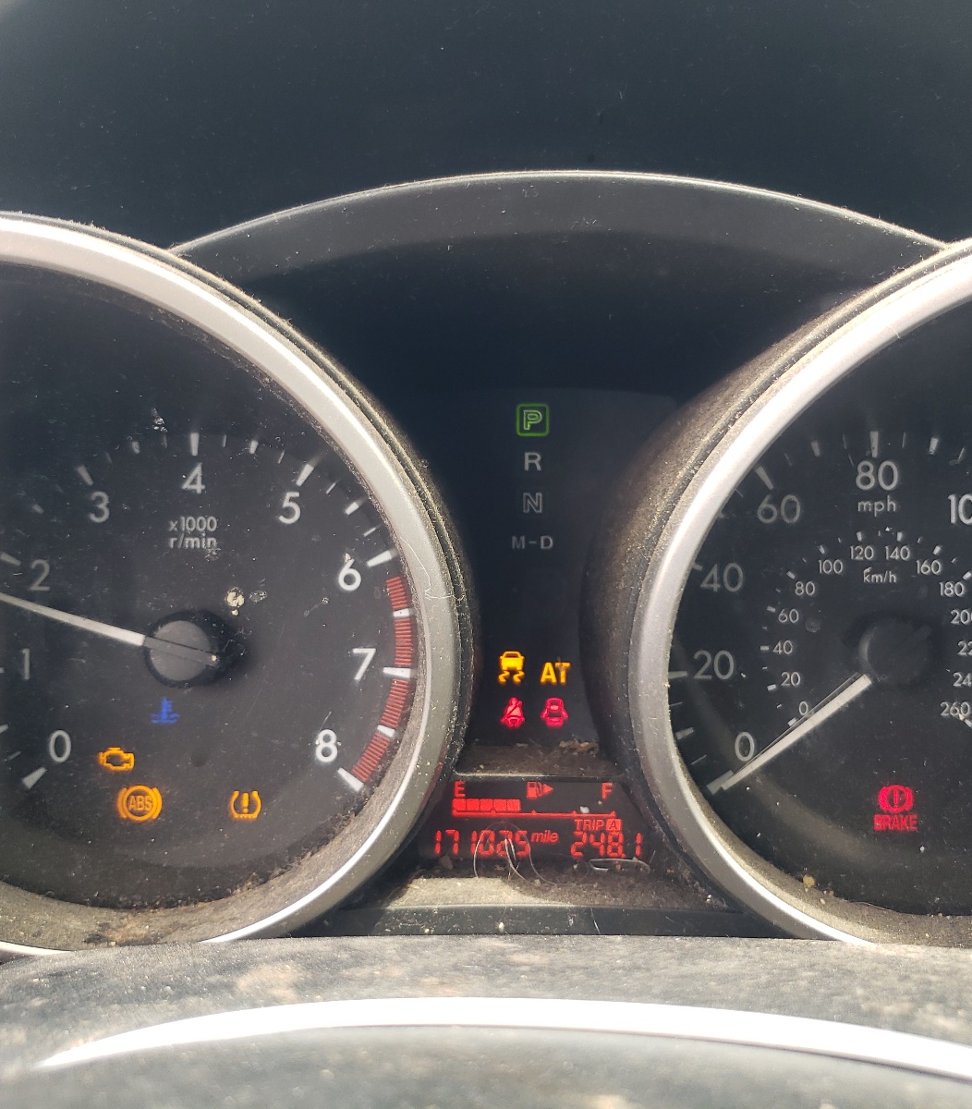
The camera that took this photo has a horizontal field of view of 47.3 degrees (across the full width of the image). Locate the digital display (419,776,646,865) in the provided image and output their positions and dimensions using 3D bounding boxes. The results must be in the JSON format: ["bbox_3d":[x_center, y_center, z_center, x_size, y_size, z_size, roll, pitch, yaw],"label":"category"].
[{"bbox_3d":[0.010,0.055,0.233,0.048,0.018,0.007,0,-7,1],"label":"digital display"}]

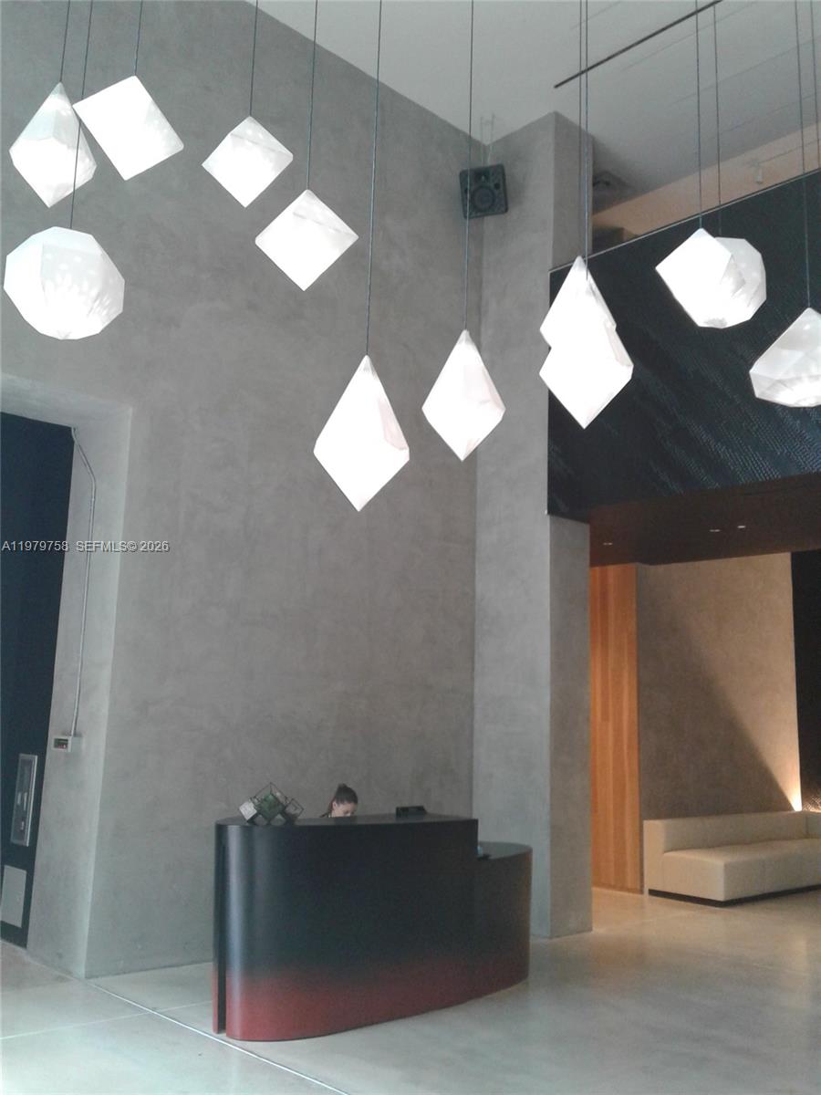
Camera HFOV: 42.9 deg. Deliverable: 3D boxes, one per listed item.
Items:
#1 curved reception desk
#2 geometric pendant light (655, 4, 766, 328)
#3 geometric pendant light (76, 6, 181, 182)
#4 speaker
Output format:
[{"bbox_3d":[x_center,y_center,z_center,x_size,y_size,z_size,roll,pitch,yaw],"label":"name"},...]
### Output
[{"bbox_3d":[-0.163,2.292,6.695,2.740,1.100,1.000,12,-15,-43],"label":"curved reception desk"},{"bbox_3d":[1.513,-1.970,5.304,0.540,1.754,0.540,-1,-11,16],"label":"geometric pendant light"},{"bbox_3d":[-1.279,-2.089,4.760,0.470,0.844,0.460,5,-11,-17],"label":"geometric pendant light"},{"bbox_3d":[0.719,-3.457,10.154,0.420,0.450,0.340,-2,13,17],"label":"speaker"}]

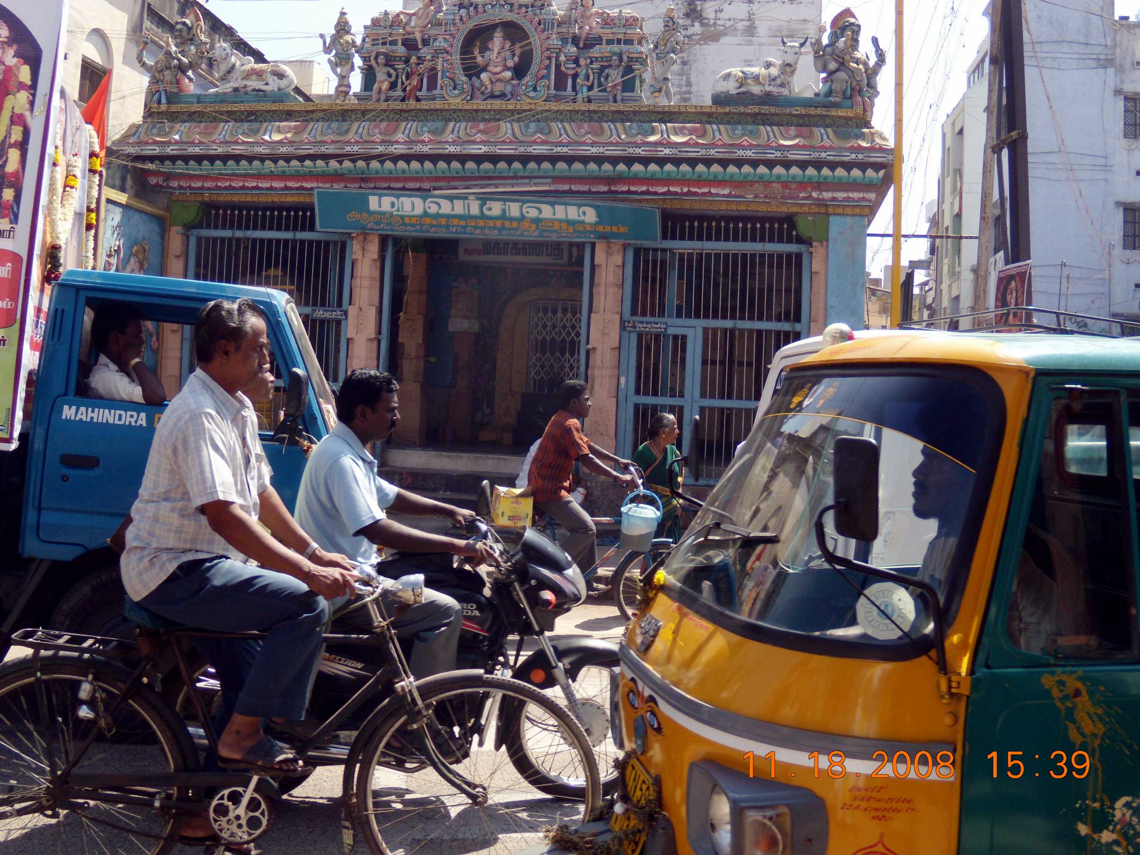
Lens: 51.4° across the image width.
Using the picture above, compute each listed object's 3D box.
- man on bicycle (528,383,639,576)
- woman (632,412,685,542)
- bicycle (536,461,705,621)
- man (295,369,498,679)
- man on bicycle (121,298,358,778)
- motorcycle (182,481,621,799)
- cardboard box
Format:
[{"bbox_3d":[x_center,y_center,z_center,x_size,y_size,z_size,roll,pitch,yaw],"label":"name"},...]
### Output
[{"bbox_3d":[0.075,0.420,8.280,0.800,1.450,0.500,3,-1,-14],"label":"man on bicycle"},{"bbox_3d":[0.690,0.640,9.300,0.450,1.520,0.320,3,-1,-40],"label":"woman"},{"bbox_3d":[0.090,0.895,8.300,1.800,1.080,0.550,3,-1,-14],"label":"bicycle"},{"bbox_3d":[-0.630,0.430,4.340,0.770,1.300,0.580,3,-1,-9],"label":"man"},{"bbox_3d":[-0.920,0.410,3.320,0.720,1.530,0.560,3,-1,-13],"label":"man on bicycle"},{"bbox_3d":[-0.600,0.800,4.340,1.950,1.130,0.750,3,-1,-10],"label":"motorcycle"},{"bbox_3d":[-0.393,0.535,8.120,0.250,0.260,0.230,3,-1,-16],"label":"cardboard box"}]

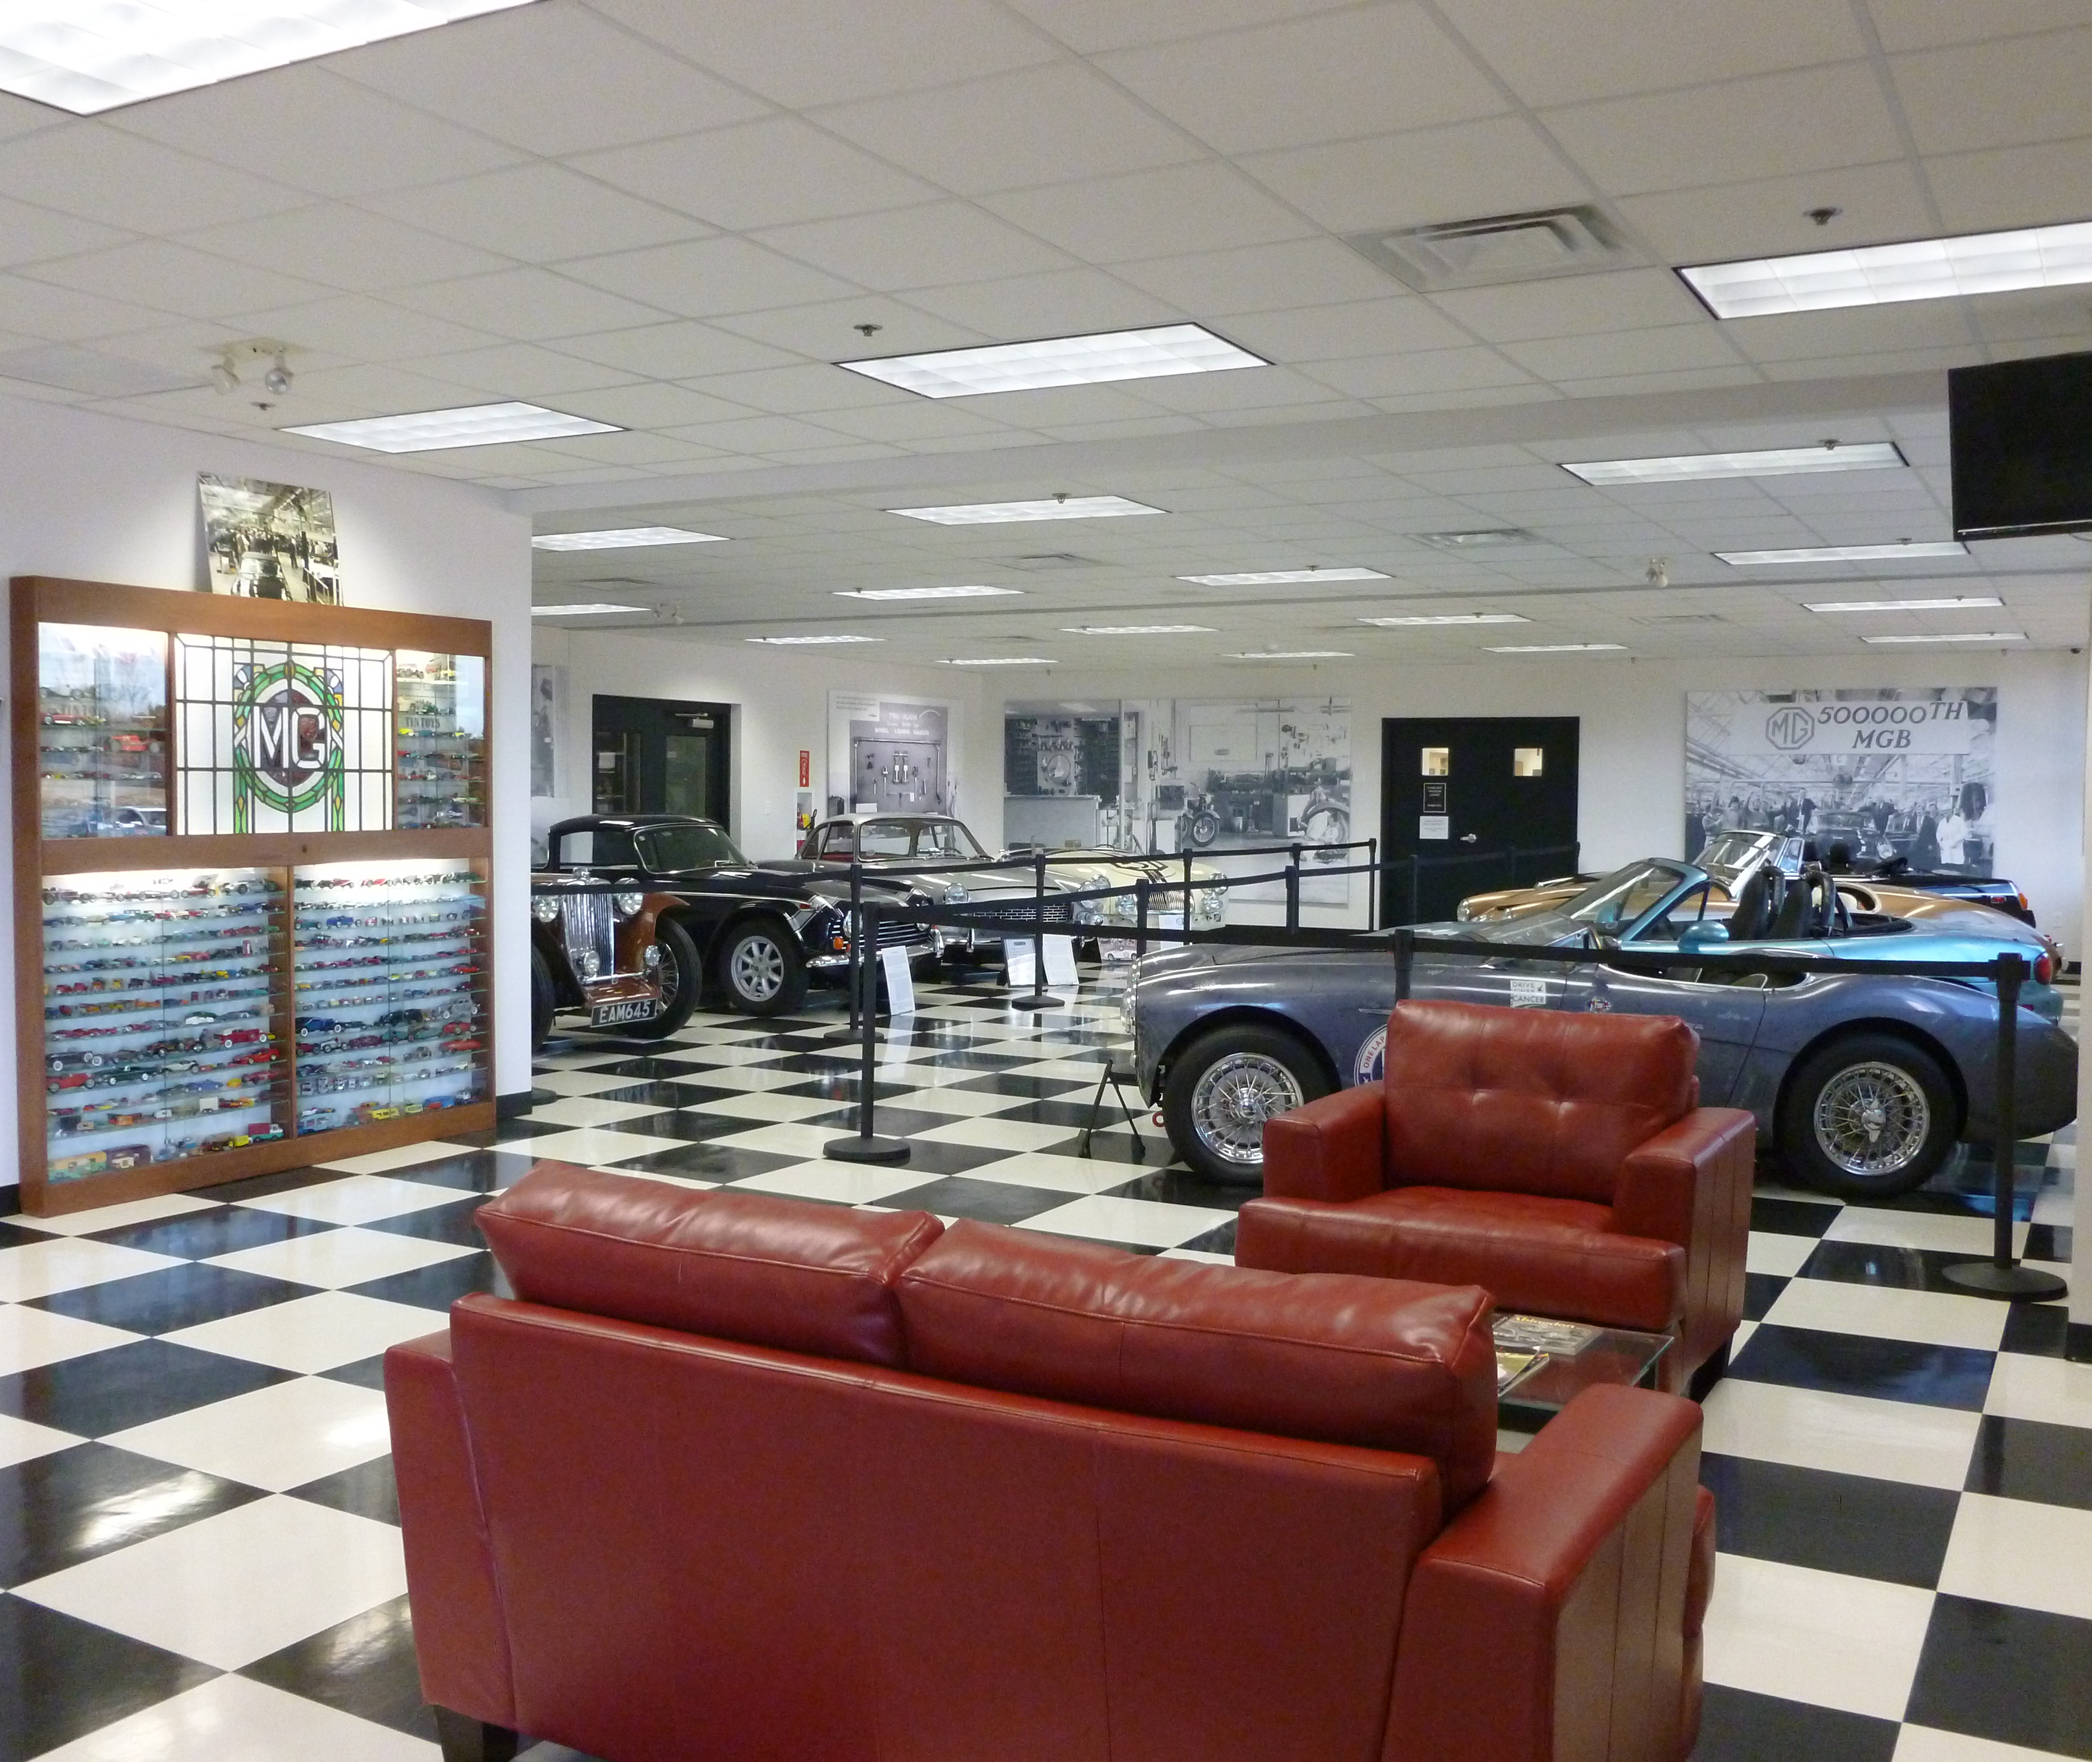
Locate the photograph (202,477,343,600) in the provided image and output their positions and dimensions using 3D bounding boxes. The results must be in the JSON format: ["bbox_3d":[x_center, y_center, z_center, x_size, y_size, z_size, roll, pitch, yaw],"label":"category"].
[{"bbox_3d":[-2.936,-1.284,7.229,0.020,0.460,0.620,-8,-2,28],"label":"photograph"}]

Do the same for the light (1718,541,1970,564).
[{"bbox_3d":[4.167,-1.741,9.948,1.210,0.080,0.600,2,3,30],"label":"light"}]

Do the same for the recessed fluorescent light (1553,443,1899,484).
[{"bbox_3d":[2.641,-1.628,7.309,1.210,0.080,0.600,2,3,30],"label":"recessed fluorescent light"}]

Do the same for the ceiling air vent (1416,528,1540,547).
[{"bbox_3d":[2.196,-1.747,9.615,0.590,0.070,0.590,2,3,28],"label":"ceiling air vent"}]

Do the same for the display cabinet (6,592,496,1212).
[{"bbox_3d":[-2.942,0.027,7.294,0.172,2.161,1.980,2,3,32],"label":"display cabinet"}]

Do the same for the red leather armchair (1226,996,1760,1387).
[{"bbox_3d":[1.166,0.813,4.887,1.071,0.919,0.970,2,3,29],"label":"red leather armchair"}]

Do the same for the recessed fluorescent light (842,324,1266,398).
[{"bbox_3d":[0.020,-1.562,5.714,1.212,0.071,0.606,2,3,28],"label":"recessed fluorescent light"}]

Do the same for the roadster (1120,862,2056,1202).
[{"bbox_3d":[2.213,0.570,7.742,3.750,1.140,1.550,1,3,3],"label":"roadster"}]

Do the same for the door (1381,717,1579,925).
[{"bbox_3d":[4.187,-0.456,18.482,1.950,2.241,0.101,2,3,28],"label":"door"}]

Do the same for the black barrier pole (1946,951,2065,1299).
[{"bbox_3d":[2.948,0.738,5.803,0.360,1.010,0.360,1,3,0],"label":"black barrier pole"}]

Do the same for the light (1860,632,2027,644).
[{"bbox_3d":[7.251,-1.972,15.317,1.220,0.070,0.610,2,3,31],"label":"light"}]

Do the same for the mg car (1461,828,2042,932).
[{"bbox_3d":[4.988,0.273,13.540,3.960,1.220,1.500,1,3,-2],"label":"mg car"}]

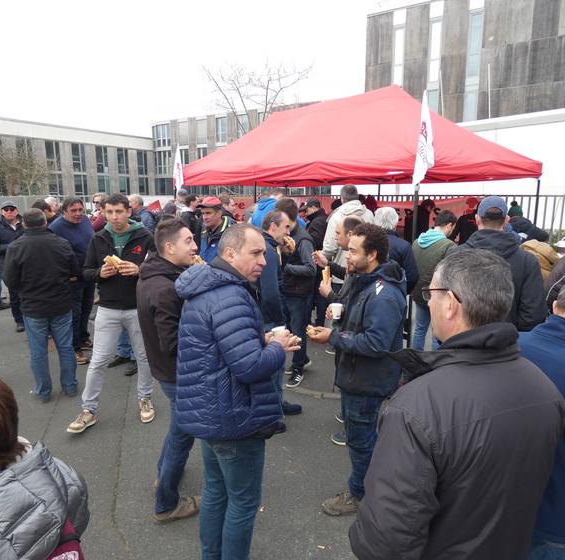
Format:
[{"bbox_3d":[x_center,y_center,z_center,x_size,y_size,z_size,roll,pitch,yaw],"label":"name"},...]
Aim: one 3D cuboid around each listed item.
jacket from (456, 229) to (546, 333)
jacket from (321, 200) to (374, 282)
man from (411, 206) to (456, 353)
[{"bbox_3d":[1.540,0.042,3.034,0.560,0.800,0.370,5,12,24],"label":"jacket"},{"bbox_3d":[0.657,-0.445,4.297,0.580,0.760,0.380,-2,11,-7],"label":"jacket"},{"bbox_3d":[1.530,0.160,4.259,0.520,1.700,0.420,8,14,37],"label":"man"}]

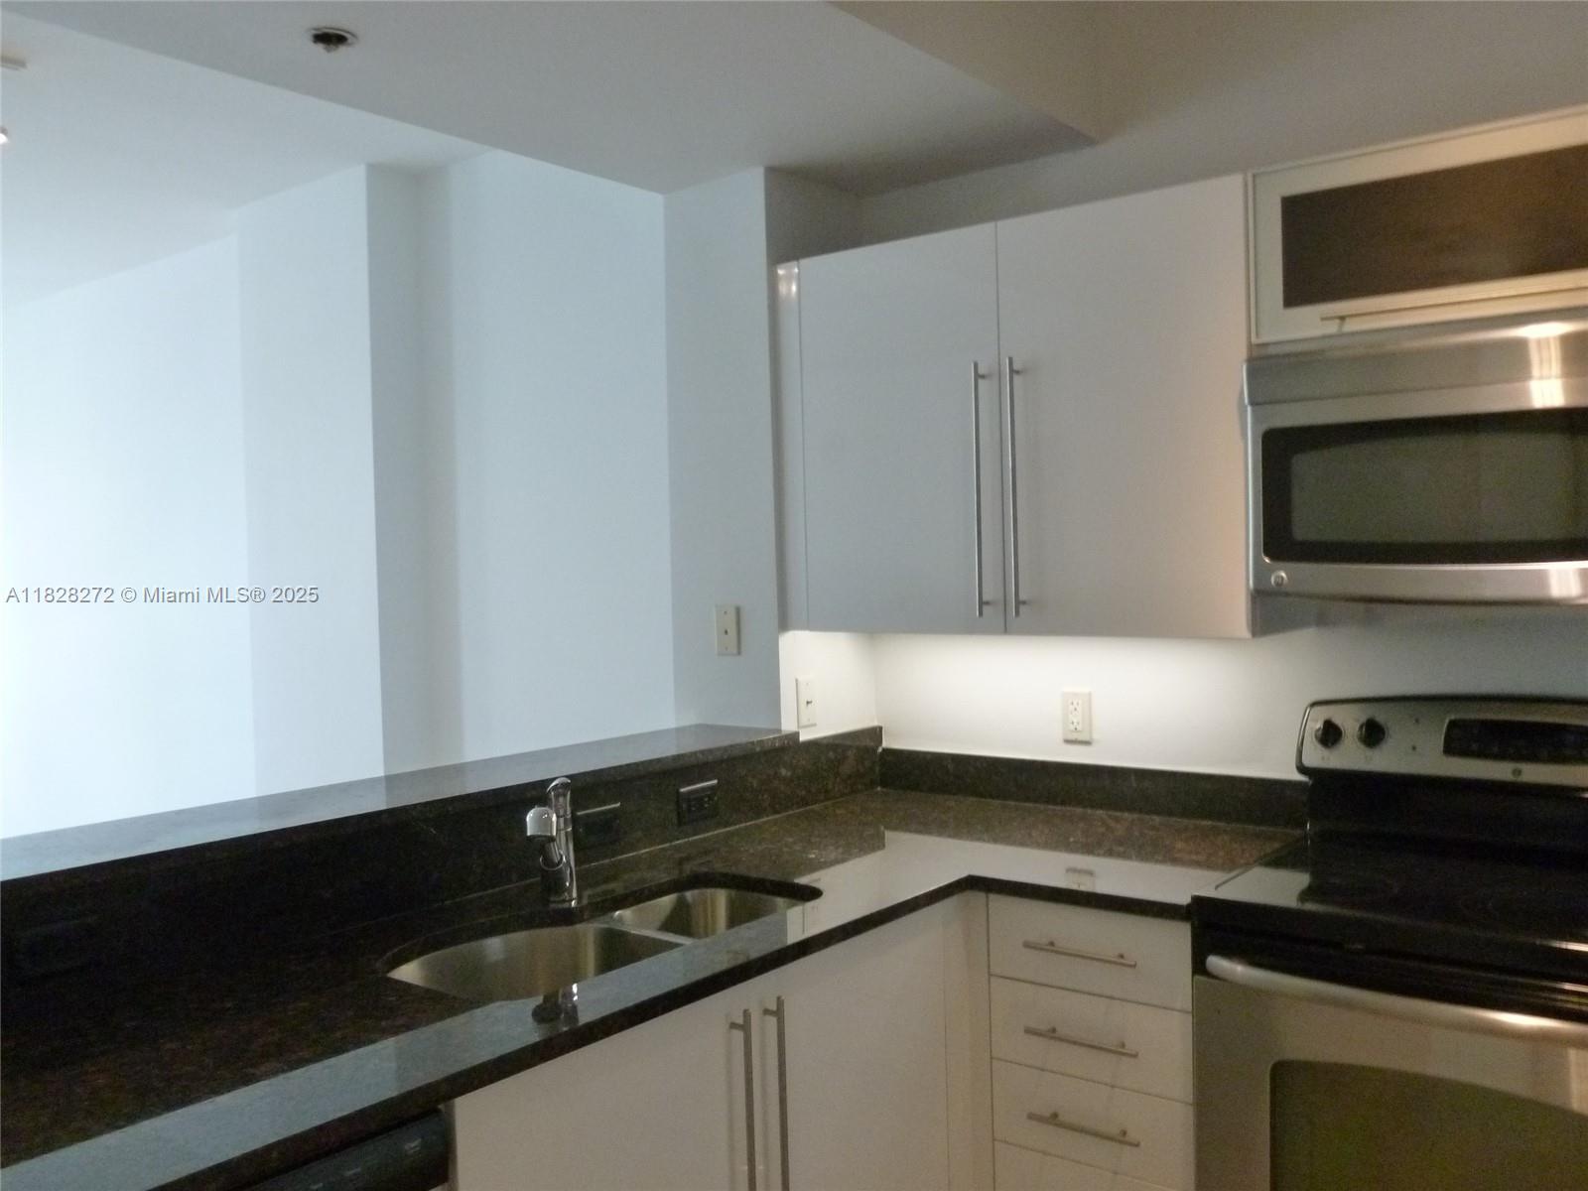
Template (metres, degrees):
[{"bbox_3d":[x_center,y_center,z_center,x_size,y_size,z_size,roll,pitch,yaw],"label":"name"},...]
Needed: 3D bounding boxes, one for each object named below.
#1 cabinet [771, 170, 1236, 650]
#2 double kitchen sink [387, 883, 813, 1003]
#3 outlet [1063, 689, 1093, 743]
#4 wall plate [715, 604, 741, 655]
[{"bbox_3d":[0.488,-0.329,2.658,1.013,0.803,0.345,0,1,38],"label":"cabinet"},{"bbox_3d":[-0.282,0.613,1.953,0.403,0.205,0.731,0,1,38],"label":"double kitchen sink"},{"bbox_3d":[0.616,0.262,2.791,0.071,0.116,0.010,0,1,38],"label":"outlet"},{"bbox_3d":[-0.155,0.083,2.973,0.071,0.115,0.008,-1,1,37],"label":"wall plate"}]

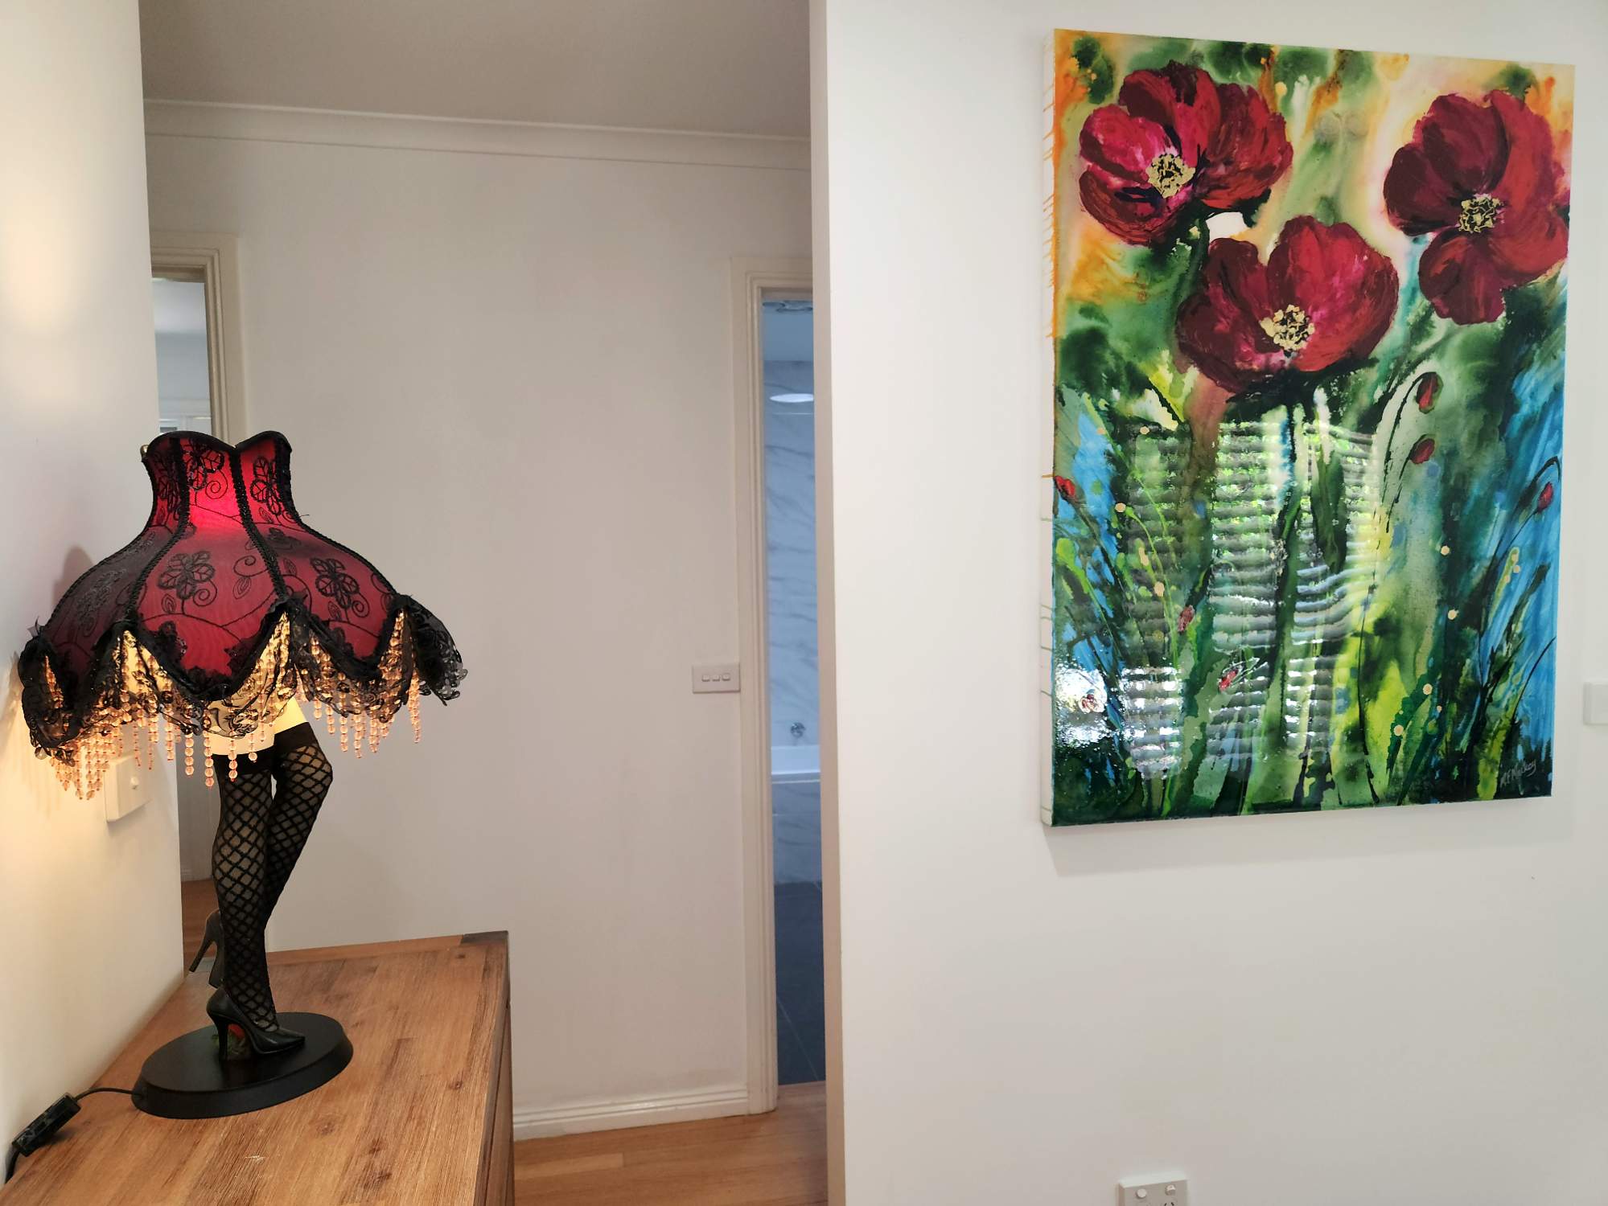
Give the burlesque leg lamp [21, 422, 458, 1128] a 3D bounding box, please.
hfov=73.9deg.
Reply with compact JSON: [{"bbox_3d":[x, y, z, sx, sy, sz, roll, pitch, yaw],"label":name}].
[{"bbox_3d":[-0.683,0.195,1.336,0.455,0.805,0.450,-2,4,-22],"label":"burlesque leg lamp"}]

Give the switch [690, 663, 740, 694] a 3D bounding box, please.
[{"bbox_3d":[-0.213,0.186,2.619,0.115,0.073,0.013,-1,4,-11],"label":"switch"}]

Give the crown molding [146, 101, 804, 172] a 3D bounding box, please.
[{"bbox_3d":[-0.702,-1.062,2.432,1.500,0.055,0.055,-1,4,-11],"label":"crown molding"}]

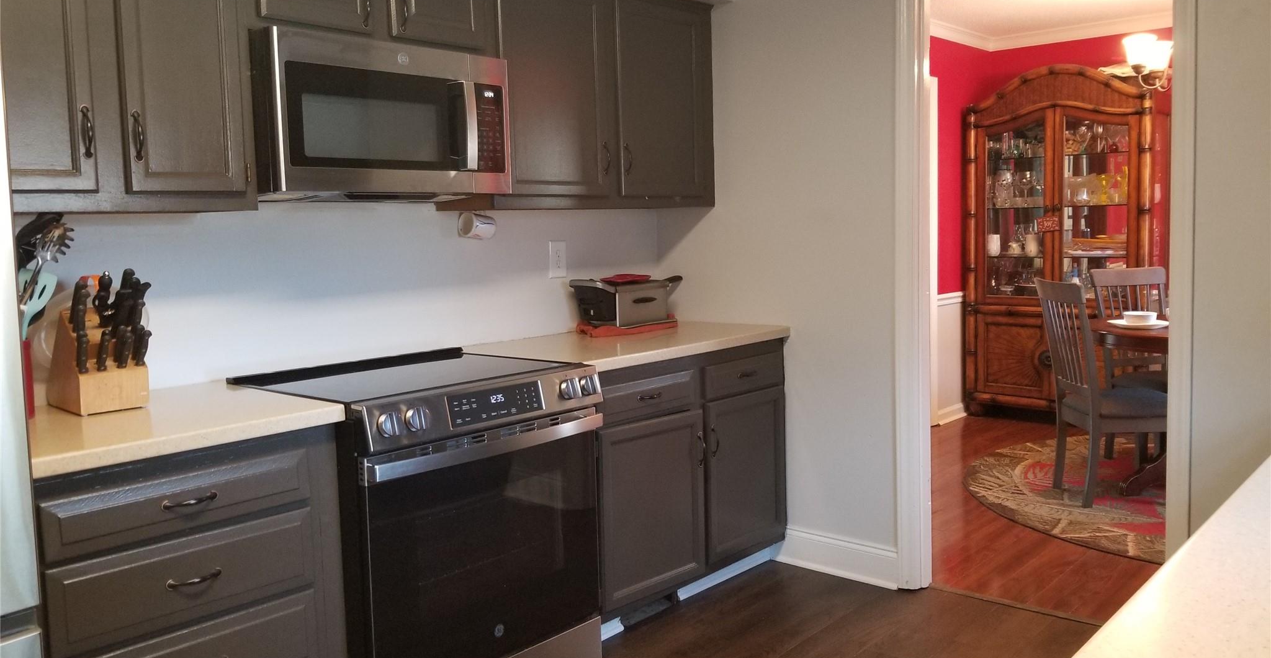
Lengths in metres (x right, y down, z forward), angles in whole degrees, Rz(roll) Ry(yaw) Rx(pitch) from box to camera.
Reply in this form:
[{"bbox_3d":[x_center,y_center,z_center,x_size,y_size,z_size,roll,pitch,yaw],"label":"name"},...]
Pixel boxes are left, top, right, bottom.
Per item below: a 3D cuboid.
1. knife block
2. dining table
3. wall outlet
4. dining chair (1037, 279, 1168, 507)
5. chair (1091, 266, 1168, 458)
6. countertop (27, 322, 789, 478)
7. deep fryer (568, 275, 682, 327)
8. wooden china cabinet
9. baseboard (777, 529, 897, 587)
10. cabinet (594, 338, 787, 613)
[{"bbox_3d":[-1.319,0.065,2.324,0.255,0.248,0.139,4,8,43],"label":"knife block"},{"bbox_3d":[2.778,0.368,4.539,1.230,0.762,1.230,4,8,43],"label":"dining table"},{"bbox_3d":[-0.289,-0.262,3.605,0.009,0.137,0.087,4,8,43],"label":"wall outlet"},{"bbox_3d":[2.172,0.282,4.345,0.540,1.000,0.470,-1,6,3],"label":"dining chair"},{"bbox_3d":[2.711,0.212,4.854,0.470,1.000,0.540,-3,6,-11],"label":"chair"},{"bbox_3d":[-0.516,0.122,2.902,0.662,0.036,2.540,4,8,43],"label":"countertop"},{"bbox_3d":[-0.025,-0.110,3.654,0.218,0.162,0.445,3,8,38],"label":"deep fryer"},{"bbox_3d":[2.717,-0.518,6.060,1.110,2.210,0.410,4,8,43],"label":"wooden china cabinet"},{"bbox_3d":[0.738,0.845,3.562,0.525,0.141,0.020,4,8,43],"label":"baseboard"},{"bbox_3d":[-0.031,0.469,3.467,0.625,0.805,1.125,4,8,43],"label":"cabinet"}]

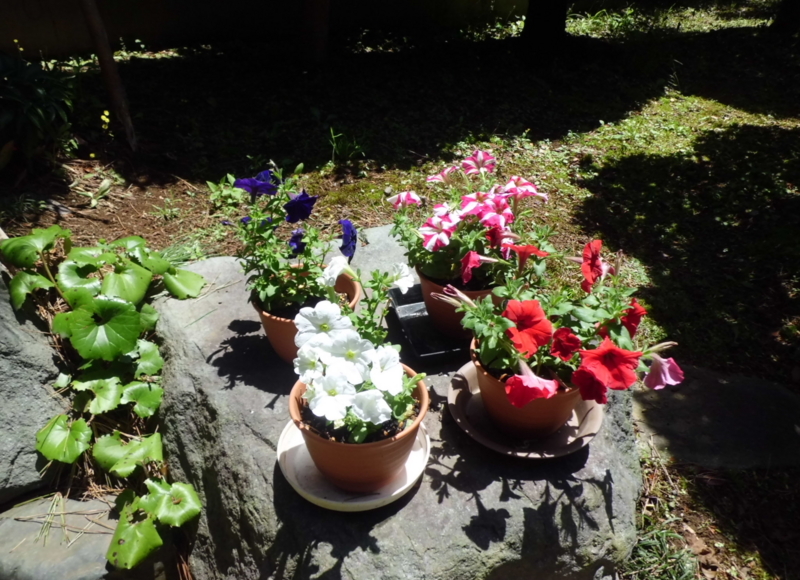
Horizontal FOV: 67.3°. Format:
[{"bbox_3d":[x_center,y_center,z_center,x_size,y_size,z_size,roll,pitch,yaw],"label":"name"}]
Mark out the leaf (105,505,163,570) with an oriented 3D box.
[{"bbox_3d":[-0.352,0.329,0.800,0.069,0.028,0.082,7,51,-11],"label":"leaf"}]

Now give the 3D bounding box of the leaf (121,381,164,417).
[{"bbox_3d":[-0.413,0.174,0.965,0.068,0.027,0.060,0,47,0],"label":"leaf"}]

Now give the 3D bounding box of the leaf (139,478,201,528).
[{"bbox_3d":[-0.344,0.318,0.900,0.092,0.030,0.085,1,31,0],"label":"leaf"}]

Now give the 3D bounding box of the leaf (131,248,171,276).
[{"bbox_3d":[-0.473,-0.052,1.140,0.072,0.030,0.068,0,48,0],"label":"leaf"}]

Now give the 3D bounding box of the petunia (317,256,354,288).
[{"bbox_3d":[-0.084,-0.023,0.785,0.042,0.040,0.050,-25,36,-9],"label":"petunia"}]

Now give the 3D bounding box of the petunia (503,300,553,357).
[{"bbox_3d":[0.156,0.047,0.736,0.064,0.068,0.045,-4,15,-6],"label":"petunia"}]

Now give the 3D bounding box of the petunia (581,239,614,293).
[{"bbox_3d":[0.265,-0.033,0.815,0.034,0.069,0.060,15,35,27],"label":"petunia"}]

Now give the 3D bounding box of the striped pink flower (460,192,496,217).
[{"bbox_3d":[0.133,-0.143,1.005,0.060,0.035,0.052,15,49,21],"label":"striped pink flower"}]

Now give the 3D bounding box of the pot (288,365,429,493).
[{"bbox_3d":[-0.046,0.168,0.725,0.160,0.105,0.160,0,31,0],"label":"pot"}]

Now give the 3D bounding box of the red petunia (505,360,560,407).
[{"bbox_3d":[0.169,0.118,0.765,0.066,0.050,0.045,-1,53,-3],"label":"red petunia"}]

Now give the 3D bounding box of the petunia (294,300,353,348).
[{"bbox_3d":[-0.091,0.043,0.725,0.066,0.035,0.062,-2,60,-4],"label":"petunia"}]

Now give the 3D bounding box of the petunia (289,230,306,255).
[{"bbox_3d":[-0.150,-0.071,0.880,0.036,0.043,0.036,17,26,26],"label":"petunia"}]

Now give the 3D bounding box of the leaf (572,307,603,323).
[{"bbox_3d":[0.250,0.033,0.800,0.038,0.012,0.024,-26,39,-19],"label":"leaf"}]

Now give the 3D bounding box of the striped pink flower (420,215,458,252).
[{"bbox_3d":[0.064,-0.092,0.980,0.061,0.035,0.060,8,74,11],"label":"striped pink flower"}]

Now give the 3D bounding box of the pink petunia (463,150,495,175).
[{"bbox_3d":[0.136,-0.217,1.030,0.056,0.035,0.053,2,49,2],"label":"pink petunia"}]

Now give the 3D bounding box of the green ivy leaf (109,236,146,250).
[{"bbox_3d":[-0.581,-0.097,1.280,0.078,0.030,0.065,0,37,0],"label":"green ivy leaf"}]

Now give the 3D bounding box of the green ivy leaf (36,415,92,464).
[{"bbox_3d":[-0.501,0.223,0.900,0.075,0.020,0.075,10,54,-14],"label":"green ivy leaf"}]

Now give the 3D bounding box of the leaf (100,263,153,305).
[{"bbox_3d":[-0.486,-0.010,1.067,0.093,0.028,0.085,0,61,0],"label":"leaf"}]

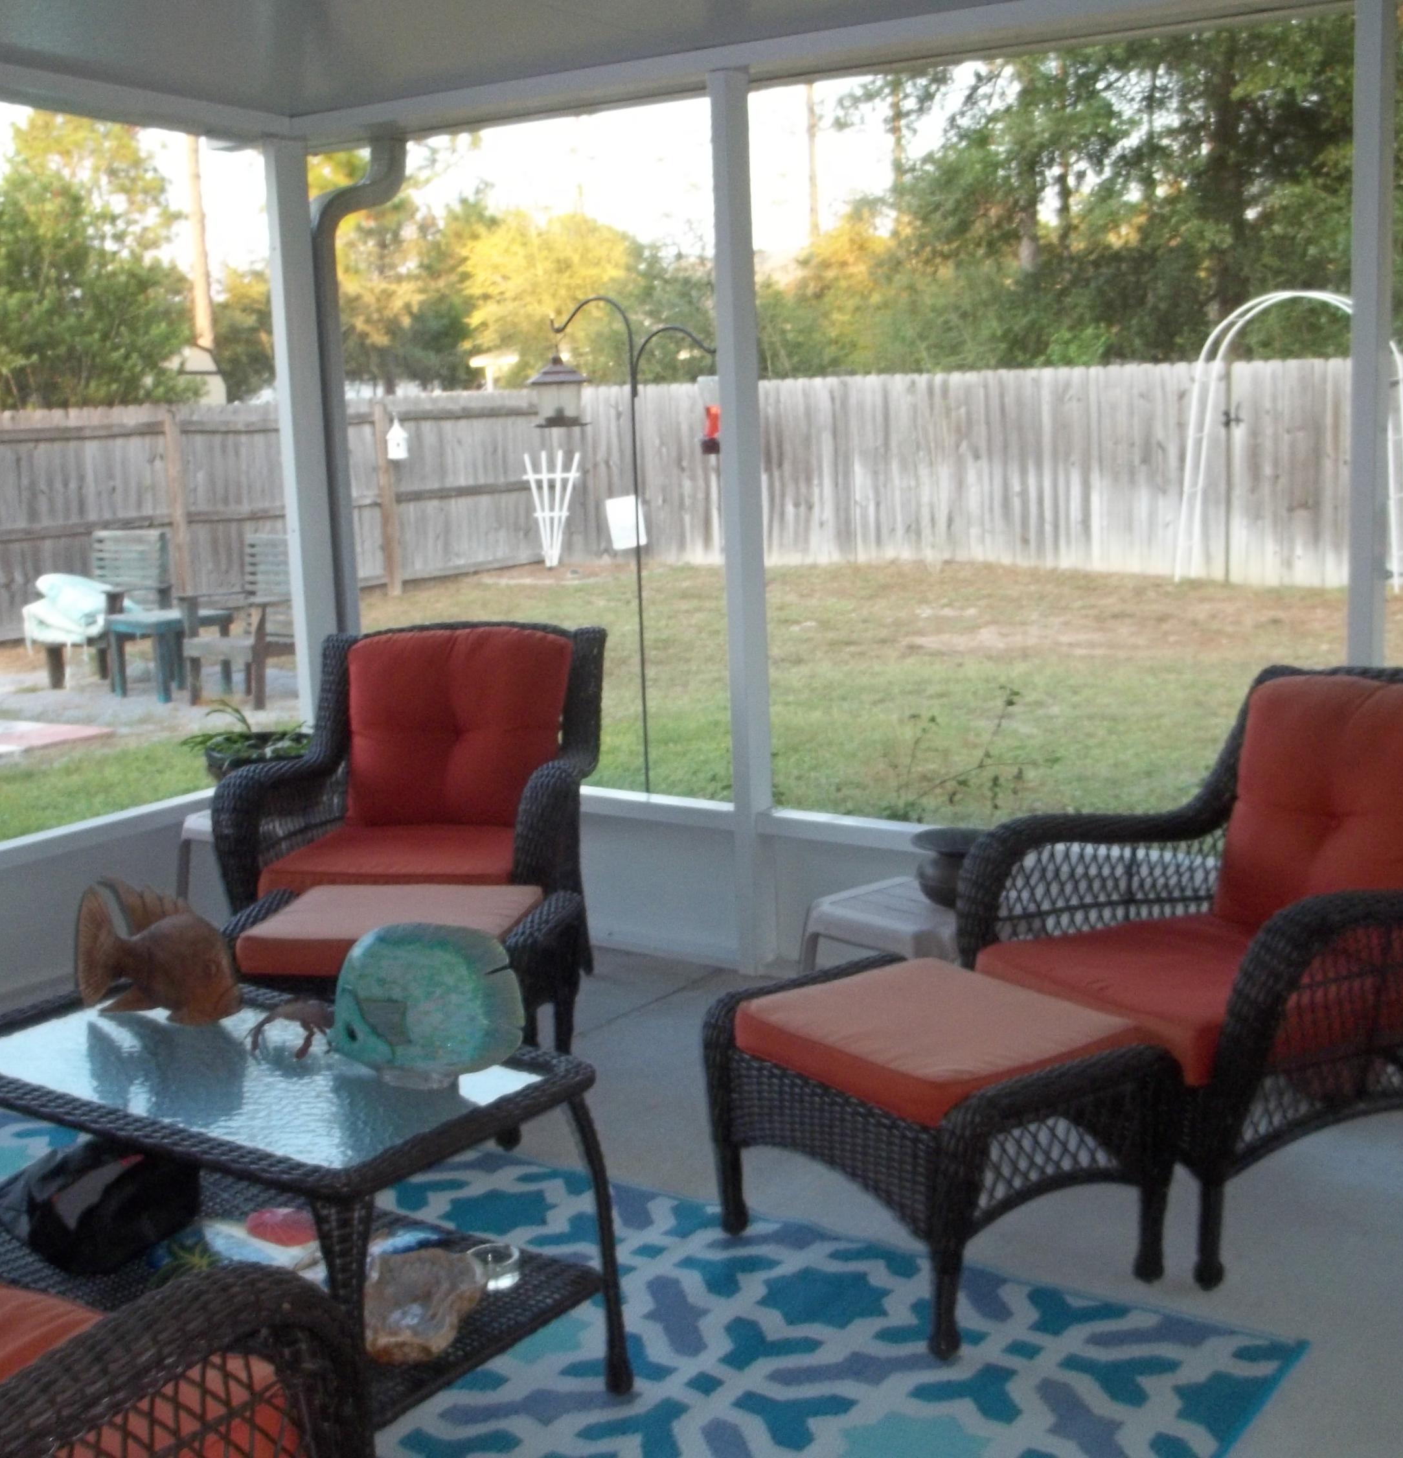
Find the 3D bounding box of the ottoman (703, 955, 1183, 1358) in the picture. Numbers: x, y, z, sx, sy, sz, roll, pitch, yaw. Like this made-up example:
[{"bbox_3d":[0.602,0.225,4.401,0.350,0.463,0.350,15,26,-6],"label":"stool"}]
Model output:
[{"bbox_3d":[0.399,0.690,3.168,0.500,0.430,0.620,-9,13,-34],"label":"ottoman"}]

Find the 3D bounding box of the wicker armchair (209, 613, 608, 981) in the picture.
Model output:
[{"bbox_3d":[-0.657,0.239,4.519,0.780,0.865,0.810,-1,9,6],"label":"wicker armchair"}]

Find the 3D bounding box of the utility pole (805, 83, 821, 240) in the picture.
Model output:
[{"bbox_3d":[2.812,-12.212,46.637,0.260,12.000,0.260,-2,9,0],"label":"utility pole"}]

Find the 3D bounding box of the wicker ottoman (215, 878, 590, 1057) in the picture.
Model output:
[{"bbox_3d":[-0.613,0.587,3.933,0.610,0.430,0.500,0,11,10],"label":"wicker ottoman"}]

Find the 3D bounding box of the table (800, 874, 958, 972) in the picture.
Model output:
[{"bbox_3d":[0.469,0.552,3.881,0.385,0.385,0.385,-10,13,-42],"label":"table"}]

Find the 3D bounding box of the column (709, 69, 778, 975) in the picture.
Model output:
[{"bbox_3d":[0.098,-0.470,4.583,0.058,2.220,0.088,5,13,34],"label":"column"}]

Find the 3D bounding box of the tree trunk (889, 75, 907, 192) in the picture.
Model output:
[{"bbox_3d":[4.350,-10.550,40.428,0.260,9.000,0.260,-1,11,6],"label":"tree trunk"}]

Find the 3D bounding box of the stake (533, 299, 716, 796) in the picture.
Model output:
[{"bbox_3d":[-0.193,-0.448,6.080,0.680,1.898,0.180,-2,10,0],"label":"stake"}]

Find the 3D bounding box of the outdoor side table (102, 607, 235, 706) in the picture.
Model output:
[{"bbox_3d":[-3.317,-0.449,11.560,0.540,0.485,0.540,6,12,41],"label":"outdoor side table"}]

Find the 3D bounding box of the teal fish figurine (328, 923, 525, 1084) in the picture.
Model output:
[{"bbox_3d":[-0.399,0.391,2.674,0.275,0.230,0.070,-6,10,-22],"label":"teal fish figurine"}]

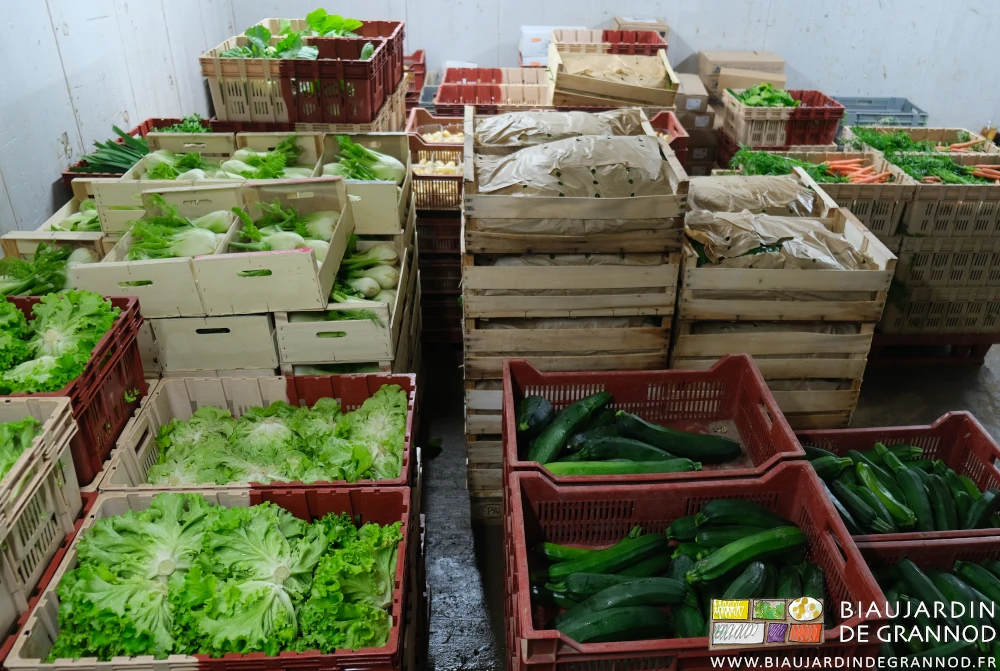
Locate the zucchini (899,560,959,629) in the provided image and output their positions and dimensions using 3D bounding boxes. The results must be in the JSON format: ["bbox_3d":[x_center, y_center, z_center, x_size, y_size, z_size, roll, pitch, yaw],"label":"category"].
[{"bbox_3d":[0.900,0.549,1.579,0.047,0.047,0.180,-5,32,-10],"label":"zucchini"}]

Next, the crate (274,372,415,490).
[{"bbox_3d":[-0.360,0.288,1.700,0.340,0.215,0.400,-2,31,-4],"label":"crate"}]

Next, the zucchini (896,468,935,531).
[{"bbox_3d":[1.003,0.402,1.815,0.053,0.053,0.238,7,31,13],"label":"zucchini"}]

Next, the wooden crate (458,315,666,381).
[{"bbox_3d":[0.192,-0.063,2.383,0.600,0.215,0.400,-1,30,-1],"label":"wooden crate"}]

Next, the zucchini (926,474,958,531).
[{"bbox_3d":[1.063,0.407,1.804,0.046,0.046,0.220,10,31,16],"label":"zucchini"}]

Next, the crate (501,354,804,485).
[{"bbox_3d":[0.312,0.245,1.738,0.600,0.210,0.400,0,31,-2],"label":"crate"}]

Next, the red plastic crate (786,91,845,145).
[{"bbox_3d":[1.820,-1.321,4.552,0.330,0.220,0.400,0,31,-2],"label":"red plastic crate"}]

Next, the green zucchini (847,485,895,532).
[{"bbox_3d":[0.887,0.416,1.808,0.043,0.043,0.165,-9,32,-15],"label":"green zucchini"}]

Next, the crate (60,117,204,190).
[{"bbox_3d":[-1.421,-0.733,3.296,0.570,0.220,0.770,1,31,1],"label":"crate"}]

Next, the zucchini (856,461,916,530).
[{"bbox_3d":[0.943,0.382,1.838,0.042,0.042,0.208,-5,30,-9],"label":"zucchini"}]

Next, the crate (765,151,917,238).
[{"bbox_3d":[1.389,-0.604,3.273,0.600,0.240,0.400,0,30,0],"label":"crate"}]

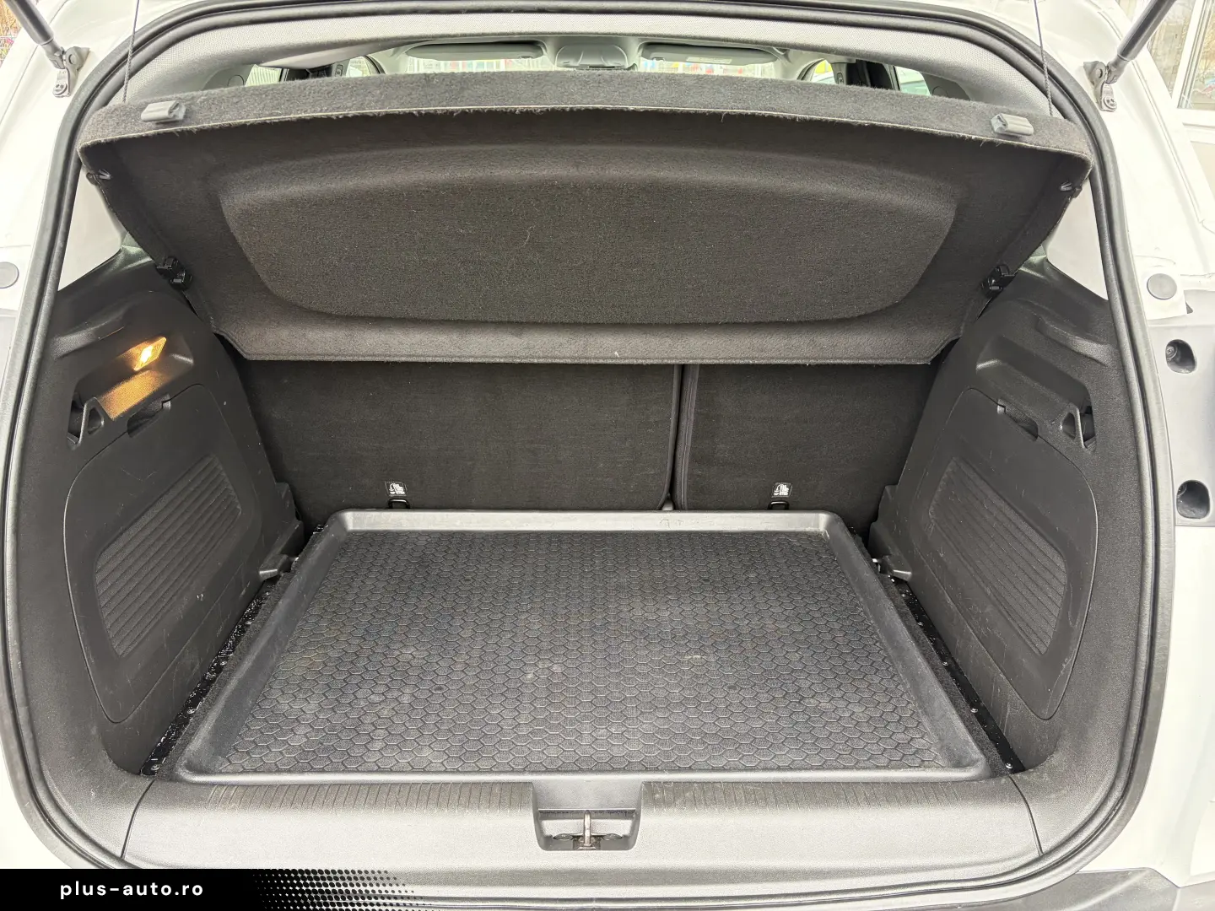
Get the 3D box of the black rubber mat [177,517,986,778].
[{"bbox_3d":[-0.030,0.253,1.359,0.920,0.040,0.686,0,22,-1],"label":"black rubber mat"}]

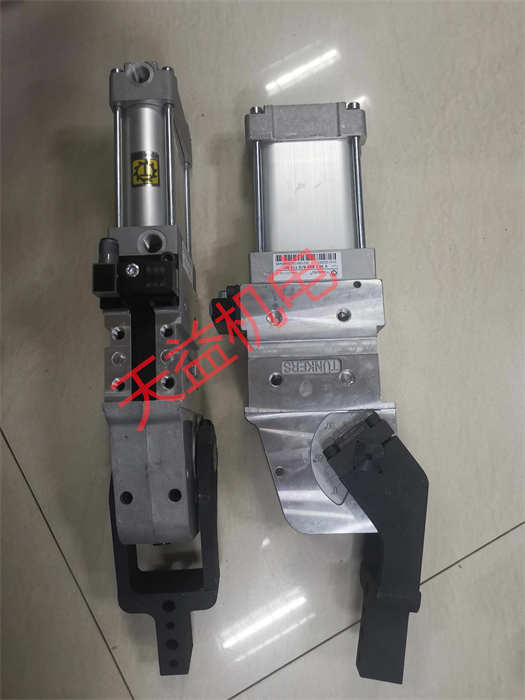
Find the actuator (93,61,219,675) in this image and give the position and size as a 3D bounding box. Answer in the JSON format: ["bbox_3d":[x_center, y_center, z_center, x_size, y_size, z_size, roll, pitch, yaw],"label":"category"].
[{"bbox_3d":[-0.086,0.019,0.436,0.085,0.172,0.504,-3,80,0],"label":"actuator"}]

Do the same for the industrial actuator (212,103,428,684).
[{"bbox_3d":[0.044,0.024,0.476,0.172,0.085,0.504,-2,82,0],"label":"industrial actuator"}]

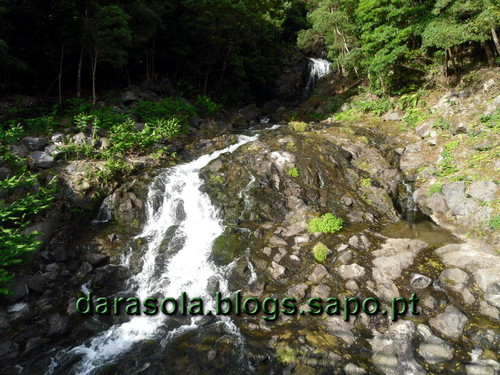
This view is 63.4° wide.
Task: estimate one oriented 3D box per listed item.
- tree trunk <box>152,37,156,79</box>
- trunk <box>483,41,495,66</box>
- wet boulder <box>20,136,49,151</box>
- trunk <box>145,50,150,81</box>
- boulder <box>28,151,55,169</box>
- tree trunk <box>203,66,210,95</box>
[{"bbox_3d":[-5.195,-7.072,22.000,0.180,2.300,0.180,0,6,0],"label":"tree trunk"},{"bbox_3d":[10.616,-5.964,18.000,0.320,1.200,0.320,-9,6,0],"label":"trunk"},{"bbox_3d":[-6.928,-1.414,13.000,0.900,0.480,0.700,0,6,0],"label":"wet boulder"},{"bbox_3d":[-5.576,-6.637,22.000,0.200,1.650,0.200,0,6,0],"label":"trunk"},{"bbox_3d":[-6.187,-0.831,12.000,0.770,0.480,0.620,0,6,0],"label":"boulder"},{"bbox_3d":[-2.151,-5.292,20.000,0.270,1.400,0.270,6,6,0],"label":"tree trunk"}]

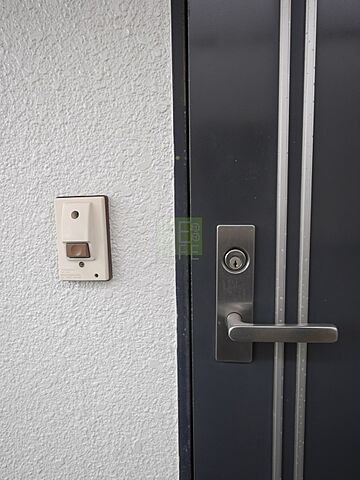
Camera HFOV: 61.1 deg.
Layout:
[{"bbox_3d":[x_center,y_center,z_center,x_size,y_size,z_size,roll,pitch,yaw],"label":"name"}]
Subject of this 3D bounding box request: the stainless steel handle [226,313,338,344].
[{"bbox_3d":[0.126,0.112,0.392,0.128,0.021,0.051,-1,5,7],"label":"stainless steel handle"}]

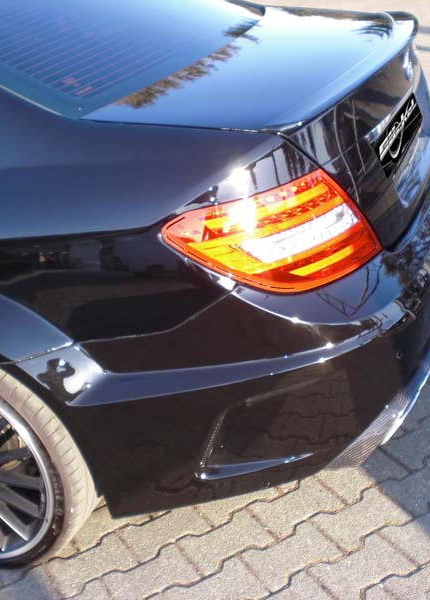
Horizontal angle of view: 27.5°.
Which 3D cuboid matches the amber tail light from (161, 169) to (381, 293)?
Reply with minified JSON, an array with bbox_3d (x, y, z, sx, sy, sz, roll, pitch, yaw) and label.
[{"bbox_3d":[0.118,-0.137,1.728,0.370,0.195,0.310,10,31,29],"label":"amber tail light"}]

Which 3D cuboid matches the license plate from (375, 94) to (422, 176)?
[{"bbox_3d":[0.475,-0.447,2.252,0.020,0.107,0.520,-16,20,29],"label":"license plate"}]

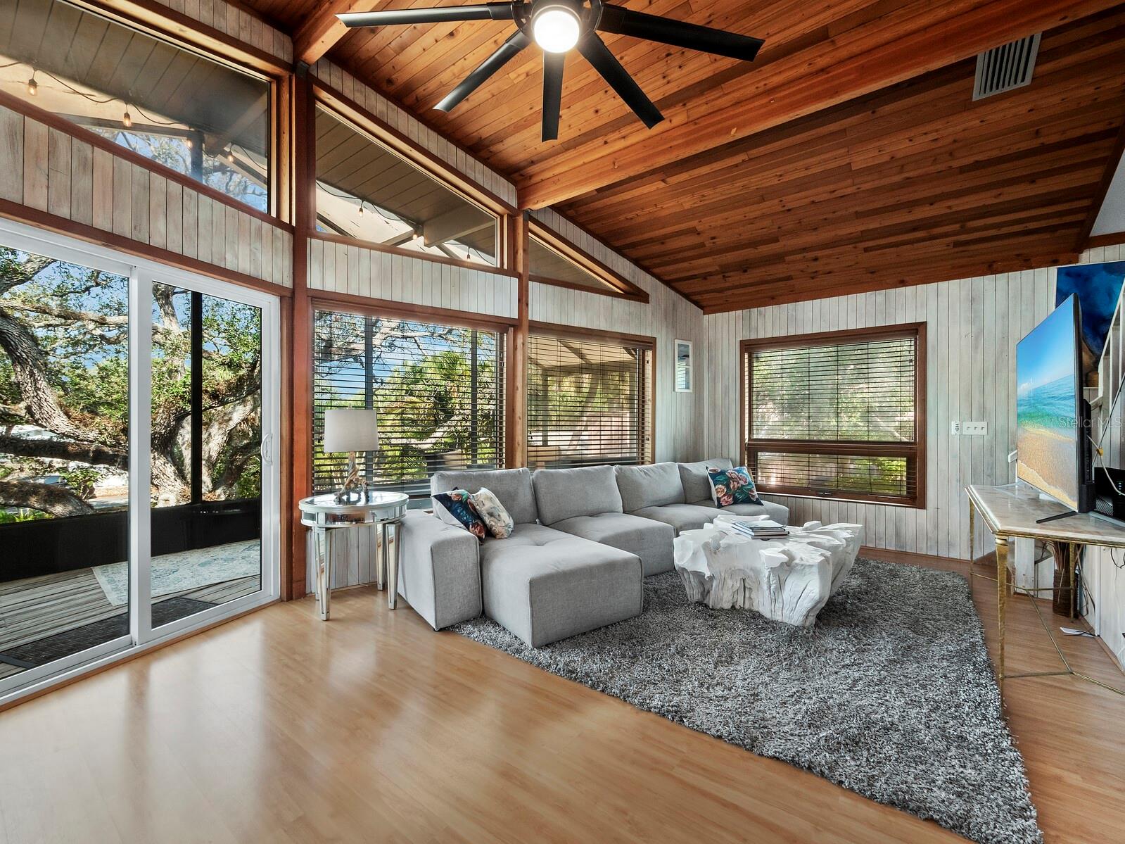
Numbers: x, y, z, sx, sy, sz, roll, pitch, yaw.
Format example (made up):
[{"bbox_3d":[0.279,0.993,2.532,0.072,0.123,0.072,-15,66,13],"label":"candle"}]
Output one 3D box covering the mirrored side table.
[{"bbox_3d":[-1.349,0.851,2.978,0.655,0.679,0.655,0,0,-30],"label":"mirrored side table"}]

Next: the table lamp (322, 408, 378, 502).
[{"bbox_3d":[-1.378,0.201,2.975,0.329,0.620,0.329,0,0,-30],"label":"table lamp"}]

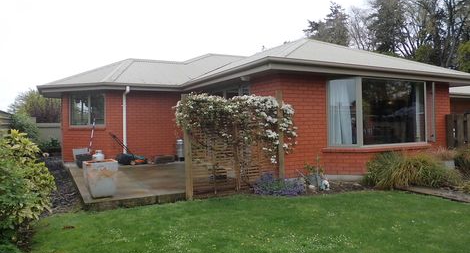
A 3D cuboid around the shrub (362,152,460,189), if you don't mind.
[{"bbox_3d":[3.645,0.836,7.051,1.650,0.580,1.250,-1,-1,-28],"label":"shrub"}]

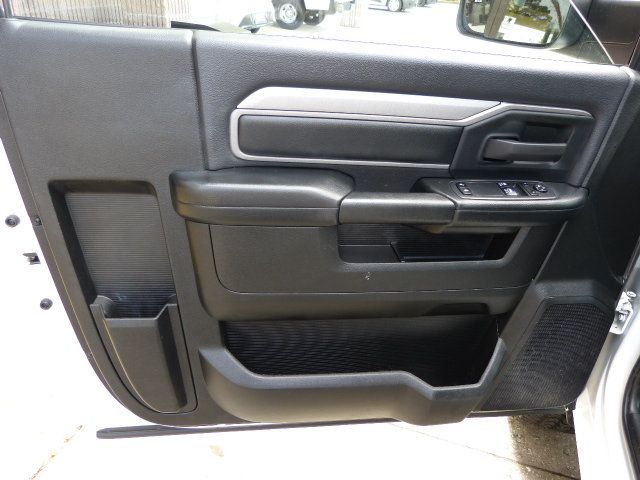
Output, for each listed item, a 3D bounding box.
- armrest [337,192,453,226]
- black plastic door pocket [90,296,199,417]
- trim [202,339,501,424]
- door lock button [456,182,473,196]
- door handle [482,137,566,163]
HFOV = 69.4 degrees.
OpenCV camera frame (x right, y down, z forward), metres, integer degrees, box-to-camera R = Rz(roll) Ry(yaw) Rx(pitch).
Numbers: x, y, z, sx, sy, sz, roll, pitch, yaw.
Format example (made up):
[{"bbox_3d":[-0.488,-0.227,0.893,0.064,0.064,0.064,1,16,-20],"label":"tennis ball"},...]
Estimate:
[{"bbox_3d":[0.109,-0.054,0.692,0.174,0.040,0.054,0,34,-9],"label":"armrest"},{"bbox_3d":[-0.323,0.227,0.875,0.156,0.294,0.051,0,34,-9],"label":"black plastic door pocket"},{"bbox_3d":[0.065,0.284,0.925,0.585,0.192,0.071,0,34,-9],"label":"trim"},{"bbox_3d":[0.224,-0.077,0.712,0.020,0.009,0.041,0,34,-9],"label":"door lock button"},{"bbox_3d":[0.315,-0.134,0.709,0.138,0.032,0.031,0,34,-9],"label":"door handle"}]

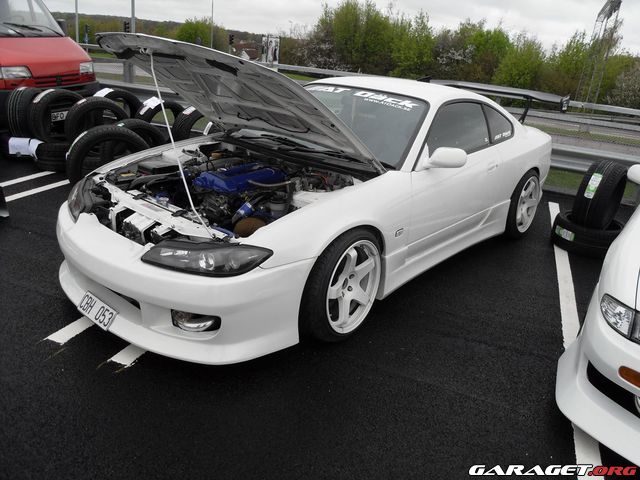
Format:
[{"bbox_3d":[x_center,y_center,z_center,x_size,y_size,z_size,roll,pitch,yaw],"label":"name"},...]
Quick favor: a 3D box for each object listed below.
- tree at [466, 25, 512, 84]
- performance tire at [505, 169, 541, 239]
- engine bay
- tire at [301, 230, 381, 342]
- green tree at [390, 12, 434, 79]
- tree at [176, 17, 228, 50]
[{"bbox_3d":[8.559,-9.079,26.619,2.300,3.526,2.300,11,21,14],"label":"tree"},{"bbox_3d":[1.719,-0.334,4.552,0.240,0.630,0.630,21,26,35],"label":"performance tire"},{"bbox_3d":[-0.544,-0.225,2.924,1.280,0.480,1.120,21,26,35],"label":"engine bay"},{"bbox_3d":[0.095,0.212,2.698,0.230,0.630,0.630,20,25,34],"label":"tire"},{"bbox_3d":[4.913,-10.037,27.689,2.500,3.921,2.500,8,21,7],"label":"green tree"},{"bbox_3d":[-13.504,-22.505,58.913,5.800,5.197,5.800,0,21,-13],"label":"tree"}]

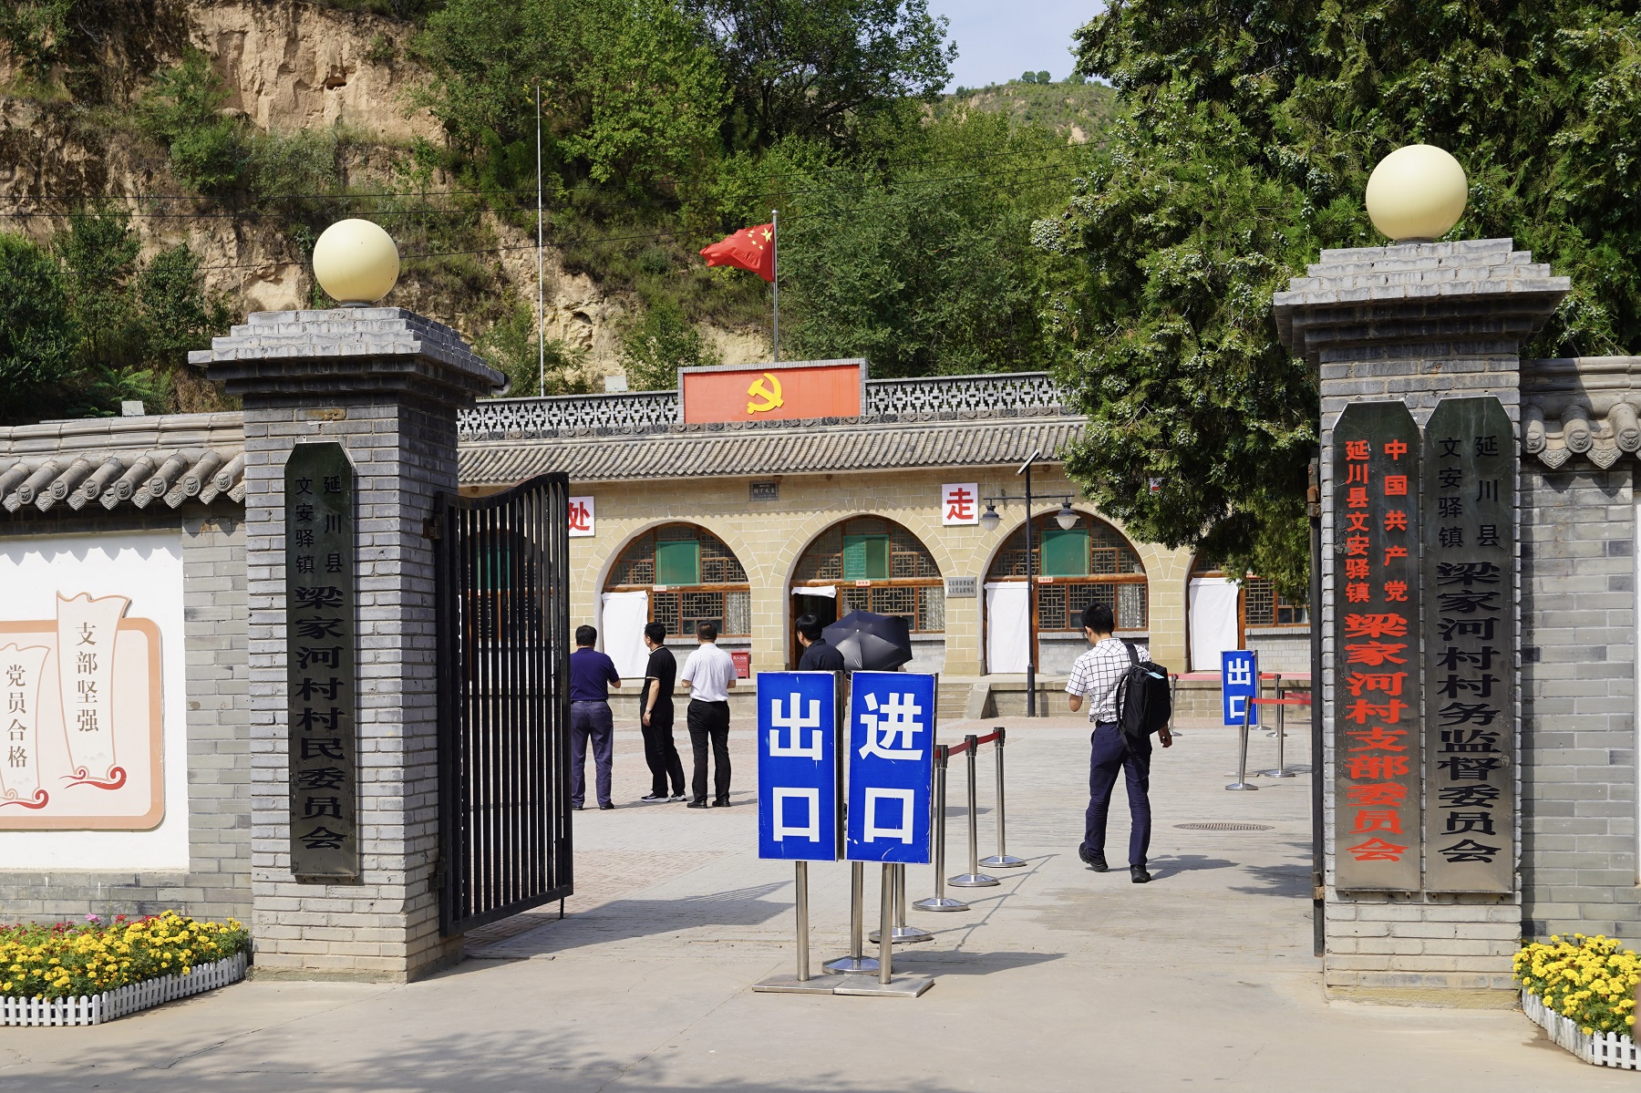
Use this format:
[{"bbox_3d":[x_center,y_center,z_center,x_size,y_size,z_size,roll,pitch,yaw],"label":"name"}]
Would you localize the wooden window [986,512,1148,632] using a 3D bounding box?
[{"bbox_3d":[4.913,0.511,38.200,3.200,2.400,0.150,-1,-2,16],"label":"wooden window"}]

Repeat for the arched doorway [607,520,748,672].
[{"bbox_3d":[-3.128,1.159,41.700,3.300,3.300,0.400,-1,-2,14],"label":"arched doorway"}]

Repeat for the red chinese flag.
[{"bbox_3d":[-1.829,-6.439,42.000,1.650,1.300,0.400,-1,-2,5],"label":"red chinese flag"}]

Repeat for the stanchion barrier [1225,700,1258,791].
[{"bbox_3d":[4.266,1.996,19.300,0.325,0.920,0.325,3,-2,0],"label":"stanchion barrier"}]

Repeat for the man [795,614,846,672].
[{"bbox_3d":[0.018,1.372,14.976,0.500,1.680,0.340,0,-2,-30],"label":"man"}]

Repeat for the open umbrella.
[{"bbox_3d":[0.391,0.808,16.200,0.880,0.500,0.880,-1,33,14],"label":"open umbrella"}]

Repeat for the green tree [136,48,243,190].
[{"bbox_3d":[-20.455,-13.802,62.000,3.500,4.700,3.400,0,-2,-17],"label":"green tree"}]

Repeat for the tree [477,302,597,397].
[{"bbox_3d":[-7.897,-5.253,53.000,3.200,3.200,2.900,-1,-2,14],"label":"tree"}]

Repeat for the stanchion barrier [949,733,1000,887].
[{"bbox_3d":[0.962,1.635,11.970,0.330,0.910,0.330,-1,-2,11],"label":"stanchion barrier"}]

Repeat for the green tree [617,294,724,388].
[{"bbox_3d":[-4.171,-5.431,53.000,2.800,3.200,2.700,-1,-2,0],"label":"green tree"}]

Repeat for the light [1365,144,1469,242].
[{"bbox_3d":[2.494,-1.473,8.000,0.410,0.405,0.410,-1,-2,14],"label":"light"}]

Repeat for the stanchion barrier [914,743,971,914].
[{"bbox_3d":[0.700,1.602,11.000,0.320,0.920,0.320,0,-2,14],"label":"stanchion barrier"}]

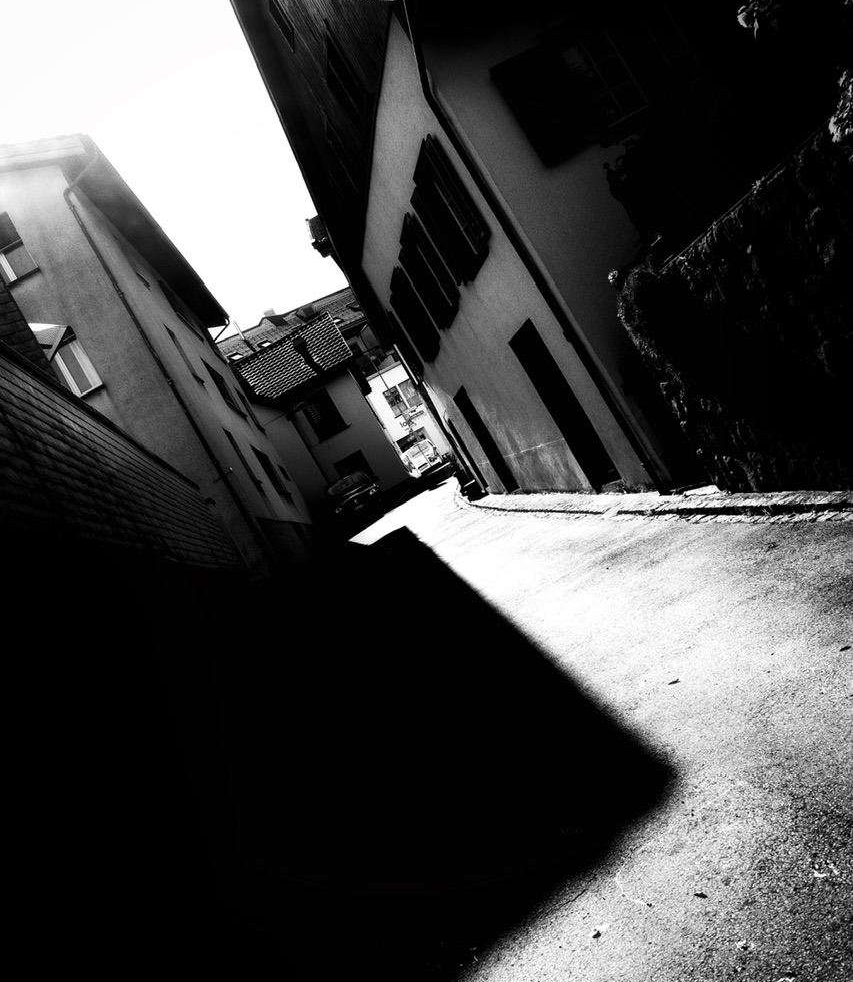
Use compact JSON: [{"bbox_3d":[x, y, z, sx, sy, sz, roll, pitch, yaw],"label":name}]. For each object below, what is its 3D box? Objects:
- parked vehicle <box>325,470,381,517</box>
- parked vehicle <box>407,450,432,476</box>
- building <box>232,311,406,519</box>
[{"bbox_3d":[-2.348,0.241,32.570,1.740,1.470,4.100,-30,2,-4],"label":"parked vehicle"},{"bbox_3d":[-0.348,-1.631,51.113,1.780,1.620,4.300,-30,0,3],"label":"parked vehicle"},{"bbox_3d":[-4.280,-2.921,42.235,5.000,7.900,6.400,-30,-2,0],"label":"building"}]

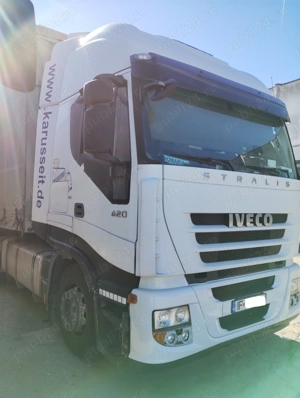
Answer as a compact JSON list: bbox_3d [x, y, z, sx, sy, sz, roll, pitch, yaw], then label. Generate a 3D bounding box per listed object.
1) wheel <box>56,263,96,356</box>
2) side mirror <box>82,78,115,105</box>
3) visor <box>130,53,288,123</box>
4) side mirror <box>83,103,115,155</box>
[{"bbox_3d":[-0.722,1.174,3.548,0.310,1.000,1.000,2,-1,-37],"label":"wheel"},{"bbox_3d":[-0.403,-0.845,2.544,0.230,0.175,0.130,2,-1,-25],"label":"side mirror"},{"bbox_3d":[0.822,-1.075,3.383,2.320,0.260,0.290,2,-1,-37],"label":"visor"},{"bbox_3d":[-0.402,-0.550,2.548,0.230,0.385,0.130,2,-1,-25],"label":"side mirror"}]

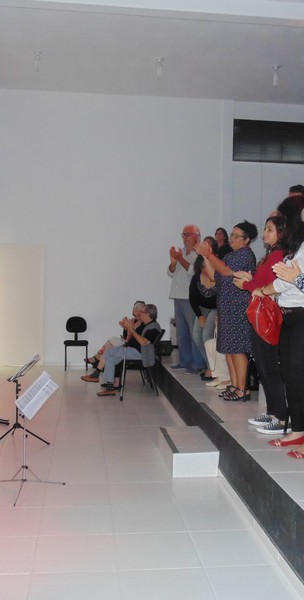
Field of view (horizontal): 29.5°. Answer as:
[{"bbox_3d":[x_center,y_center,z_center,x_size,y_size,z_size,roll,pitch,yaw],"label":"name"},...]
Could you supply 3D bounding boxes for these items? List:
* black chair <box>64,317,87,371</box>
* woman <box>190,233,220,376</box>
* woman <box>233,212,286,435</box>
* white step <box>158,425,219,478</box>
[{"bbox_3d":[-1.270,0.729,9.746,0.420,0.880,0.500,1,2,-7],"label":"black chair"},{"bbox_3d":[0.625,0.114,6.807,0.480,1.640,0.340,2,2,30],"label":"woman"},{"bbox_3d":[0.854,0.168,4.380,0.440,1.610,0.470,1,2,-18],"label":"woman"},{"bbox_3d":[0.298,1.257,4.842,0.360,0.184,0.800,1,2,-7],"label":"white step"}]

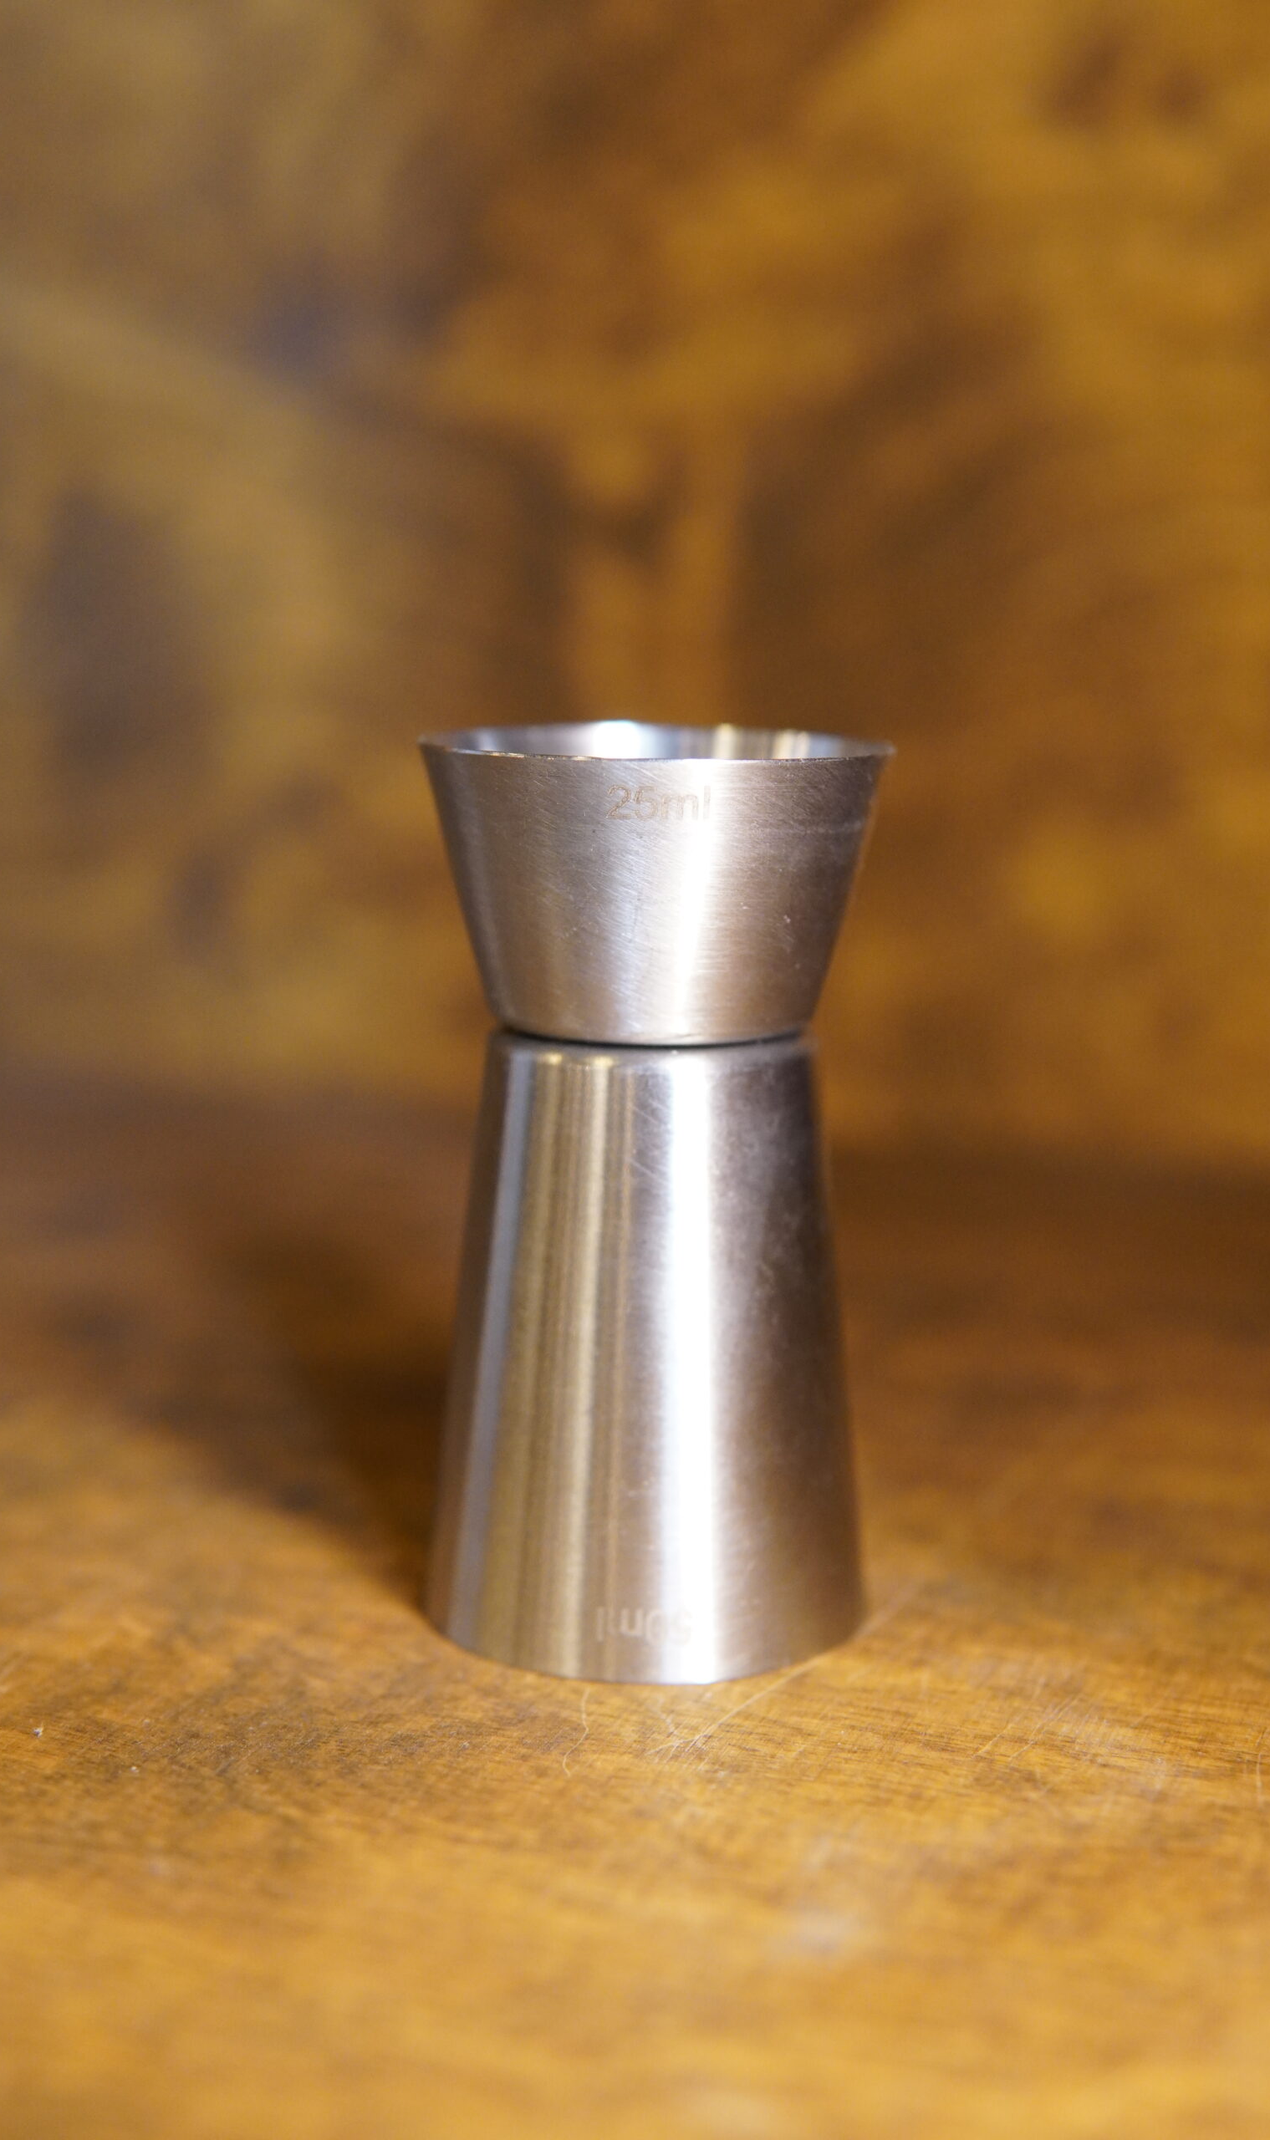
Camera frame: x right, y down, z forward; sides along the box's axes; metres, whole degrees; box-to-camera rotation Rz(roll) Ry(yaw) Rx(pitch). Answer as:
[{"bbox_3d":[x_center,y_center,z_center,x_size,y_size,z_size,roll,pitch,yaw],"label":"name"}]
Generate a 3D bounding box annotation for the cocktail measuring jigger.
[{"bbox_3d":[0.002,0.010,0.249,0.043,0.082,0.043,1,11,0],"label":"cocktail measuring jigger"}]

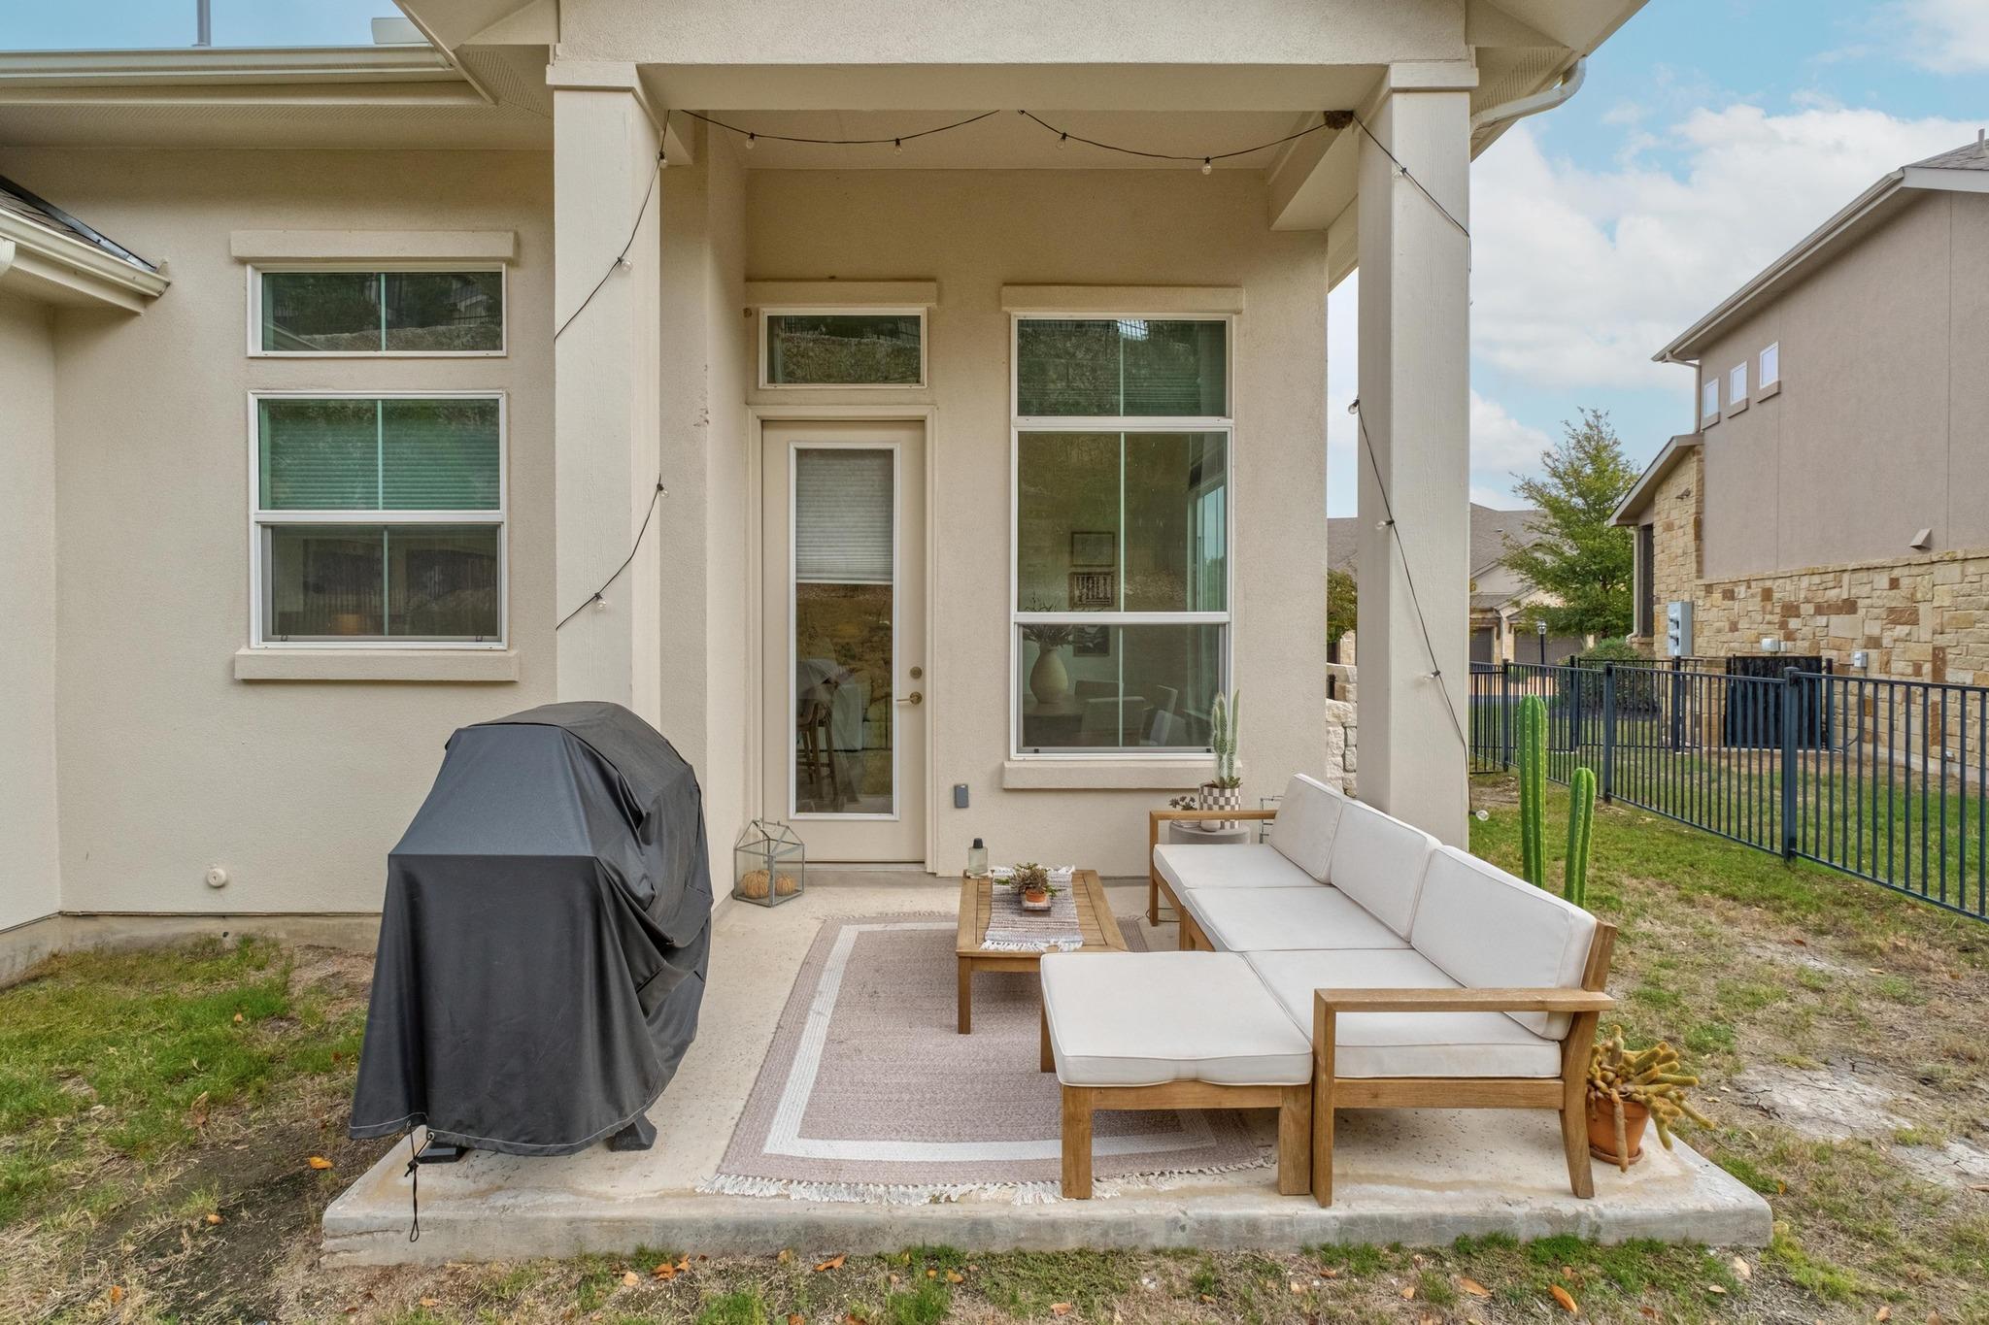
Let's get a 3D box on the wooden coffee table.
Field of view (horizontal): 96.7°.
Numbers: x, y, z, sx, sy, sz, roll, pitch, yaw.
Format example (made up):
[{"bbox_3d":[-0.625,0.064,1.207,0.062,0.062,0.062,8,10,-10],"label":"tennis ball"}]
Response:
[{"bbox_3d":[0.171,1.170,3.660,0.625,0.310,0.940,0,3,0],"label":"wooden coffee table"}]

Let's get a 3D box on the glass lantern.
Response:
[{"bbox_3d":[-1.175,1.040,4.650,0.260,0.400,0.260,1,2,41],"label":"glass lantern"}]

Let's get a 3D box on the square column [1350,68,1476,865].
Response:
[{"bbox_3d":[1.690,-0.460,3.560,0.320,3.630,0.330,0,2,0],"label":"square column"}]

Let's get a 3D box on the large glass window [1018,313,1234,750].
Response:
[{"bbox_3d":[0.699,-0.690,4.880,1.240,2.450,0.100,0,2,0],"label":"large glass window"}]

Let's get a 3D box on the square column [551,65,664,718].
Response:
[{"bbox_3d":[-1.565,-0.510,3.600,0.320,3.600,0.320,0,1,0],"label":"square column"}]

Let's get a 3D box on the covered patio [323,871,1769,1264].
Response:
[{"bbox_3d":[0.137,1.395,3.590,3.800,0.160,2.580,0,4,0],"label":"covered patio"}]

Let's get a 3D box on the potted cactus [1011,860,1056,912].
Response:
[{"bbox_3d":[0.166,0.925,3.660,0.200,0.185,0.190,0,3,0],"label":"potted cactus"}]

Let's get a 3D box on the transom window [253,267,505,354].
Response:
[{"bbox_3d":[-2.895,-1.652,4.150,1.190,0.435,0.090,0,1,0],"label":"transom window"}]

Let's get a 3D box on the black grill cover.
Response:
[{"bbox_3d":[-1.370,0.740,2.850,0.710,1.150,1.000,0,2,0],"label":"black grill cover"}]

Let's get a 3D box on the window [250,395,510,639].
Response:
[{"bbox_3d":[-2.893,-0.670,4.150,1.190,1.200,0.100,0,1,0],"label":"window"}]

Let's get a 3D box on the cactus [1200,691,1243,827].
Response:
[{"bbox_3d":[1.177,0.500,4.560,0.220,0.710,0.210,0,3,0],"label":"cactus"}]

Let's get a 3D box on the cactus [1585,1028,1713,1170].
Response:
[{"bbox_3d":[1.780,1.180,2.450,0.340,0.320,0.300,0,1,0],"label":"cactus"}]

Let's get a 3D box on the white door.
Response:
[{"bbox_3d":[-0.836,-0.120,4.930,0.930,2.460,0.090,0,2,0],"label":"white door"}]

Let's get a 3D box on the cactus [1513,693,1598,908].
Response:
[{"bbox_3d":[1.845,0.750,2.910,0.310,1.240,0.300,0,3,0],"label":"cactus"}]

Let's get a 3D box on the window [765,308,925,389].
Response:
[{"bbox_3d":[-0.835,-1.737,4.880,0.910,0.437,0.090,0,1,0],"label":"window"}]

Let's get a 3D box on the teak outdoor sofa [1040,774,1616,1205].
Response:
[{"bbox_3d":[0.850,0.950,3.280,1.380,0.710,2.200,0,2,0],"label":"teak outdoor sofa"}]

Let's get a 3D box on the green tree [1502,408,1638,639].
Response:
[{"bbox_3d":[12.600,-2.450,19.000,3.800,6.000,3.800,0,3,0],"label":"green tree"}]

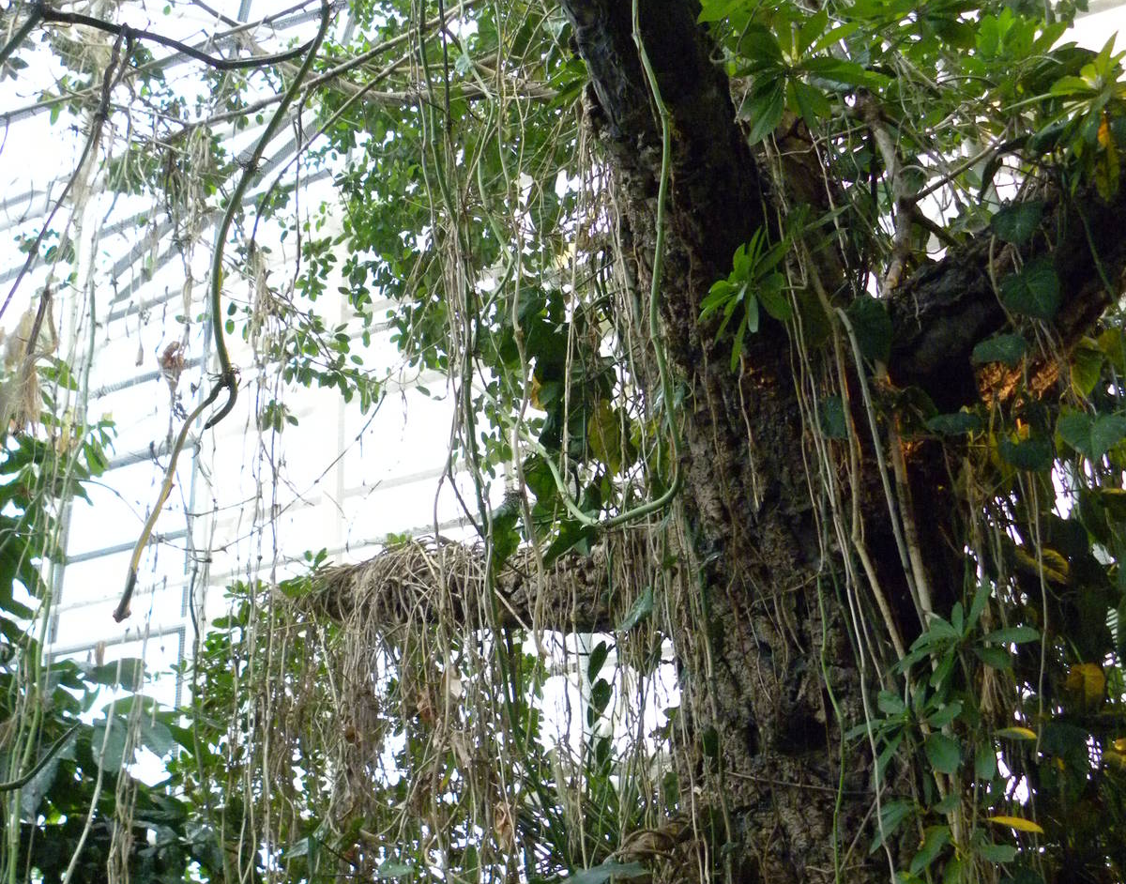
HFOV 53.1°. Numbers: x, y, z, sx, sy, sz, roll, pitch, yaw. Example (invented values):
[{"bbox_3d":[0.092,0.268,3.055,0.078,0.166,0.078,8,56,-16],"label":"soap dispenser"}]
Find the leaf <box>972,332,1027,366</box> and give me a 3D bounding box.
[{"bbox_3d":[1.219,-0.259,3.150,0.140,0.120,0.035,-9,-51,22],"label":"leaf"}]

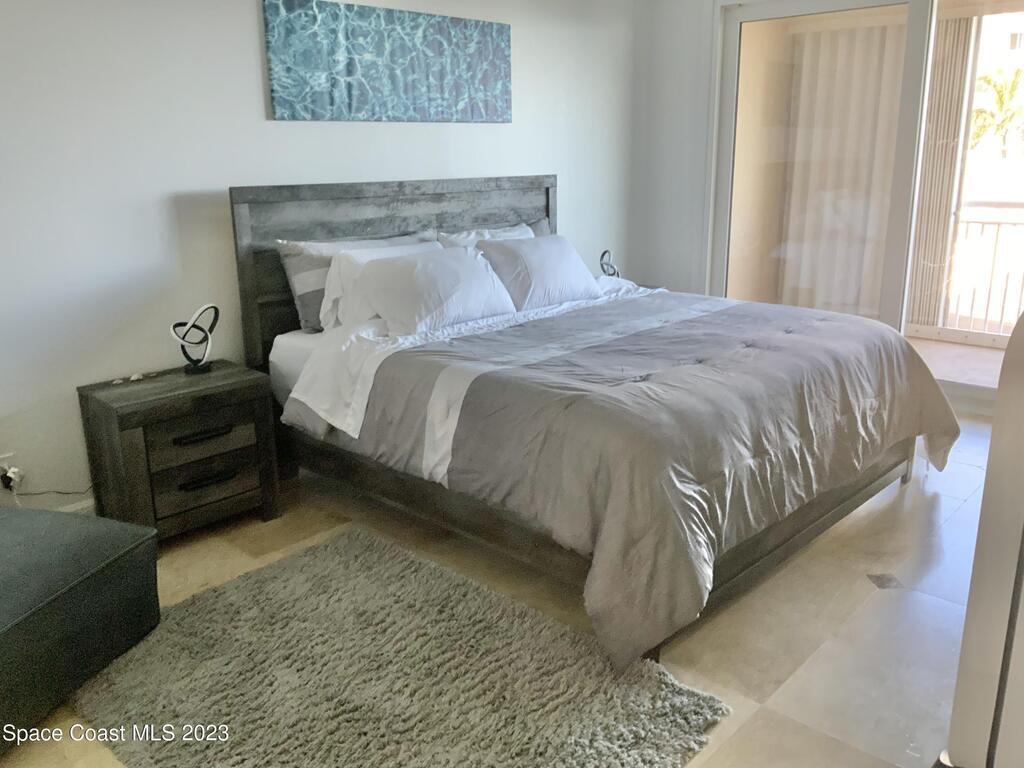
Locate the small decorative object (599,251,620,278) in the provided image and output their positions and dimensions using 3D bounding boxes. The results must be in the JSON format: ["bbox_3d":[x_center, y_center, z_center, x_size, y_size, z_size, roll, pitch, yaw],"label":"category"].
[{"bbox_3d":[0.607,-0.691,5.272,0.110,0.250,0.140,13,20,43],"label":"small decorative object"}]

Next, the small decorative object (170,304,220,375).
[{"bbox_3d":[-1.280,-0.178,3.491,0.110,0.255,0.162,13,20,43],"label":"small decorative object"}]

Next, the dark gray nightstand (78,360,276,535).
[{"bbox_3d":[-1.315,0.292,3.436,0.393,0.625,0.600,13,20,43],"label":"dark gray nightstand"}]

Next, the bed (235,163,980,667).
[{"bbox_3d":[0.337,-0.188,3.725,2.240,1.346,2.190,13,20,43],"label":"bed"}]

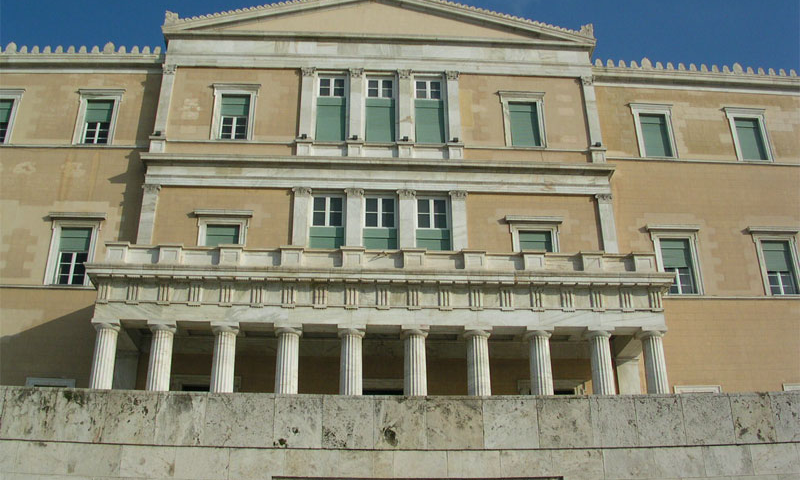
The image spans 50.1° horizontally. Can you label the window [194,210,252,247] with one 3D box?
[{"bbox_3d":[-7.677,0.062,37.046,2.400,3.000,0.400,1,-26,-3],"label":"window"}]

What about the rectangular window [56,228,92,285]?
[{"bbox_3d":[-14.051,0.725,36.762,1.411,2.805,0.300,1,-26,-3],"label":"rectangular window"}]

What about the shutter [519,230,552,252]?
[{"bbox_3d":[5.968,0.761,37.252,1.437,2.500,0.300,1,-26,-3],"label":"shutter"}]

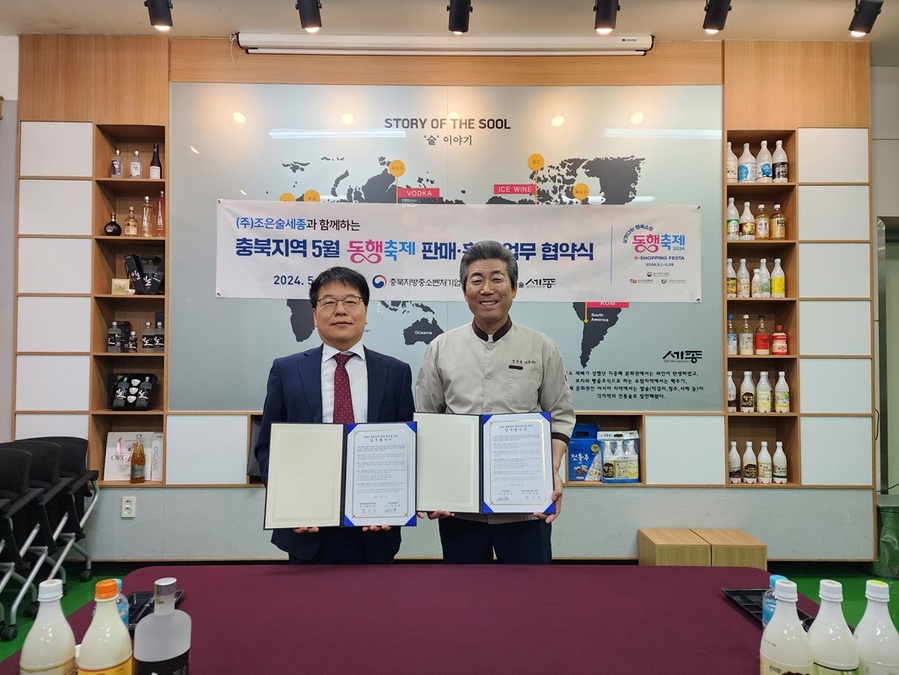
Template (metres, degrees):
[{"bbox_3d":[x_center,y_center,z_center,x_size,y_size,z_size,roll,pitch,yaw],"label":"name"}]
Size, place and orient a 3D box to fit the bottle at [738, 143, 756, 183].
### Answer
[{"bbox_3d":[1.893,-1.099,3.796,0.094,0.271,0.094,0,-1,-1],"label":"bottle"}]

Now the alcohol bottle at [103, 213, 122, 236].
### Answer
[{"bbox_3d":[-2.072,-0.698,3.687,0.105,0.153,0.075,0,-1,-1],"label":"alcohol bottle"}]

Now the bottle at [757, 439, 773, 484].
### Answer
[{"bbox_3d":[1.949,0.769,3.690,0.074,0.251,0.074,0,-1,-1],"label":"bottle"}]

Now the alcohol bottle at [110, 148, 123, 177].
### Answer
[{"bbox_3d":[-2.030,-1.048,3.652,0.063,0.194,0.063,0,-1,-16],"label":"alcohol bottle"}]

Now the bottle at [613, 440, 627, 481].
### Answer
[{"bbox_3d":[1.067,0.764,3.730,0.079,0.254,0.079,0,-1,-1],"label":"bottle"}]

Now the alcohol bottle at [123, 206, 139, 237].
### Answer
[{"bbox_3d":[-1.997,-0.720,3.753,0.077,0.197,0.074,0,-1,-1],"label":"alcohol bottle"}]

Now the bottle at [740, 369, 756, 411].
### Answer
[{"bbox_3d":[1.857,0.340,3.717,0.077,0.256,0.077,0,-1,-1],"label":"bottle"}]

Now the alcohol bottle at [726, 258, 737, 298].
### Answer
[{"bbox_3d":[1.740,-0.362,3.704,0.074,0.250,0.074,0,-1,-1],"label":"alcohol bottle"}]

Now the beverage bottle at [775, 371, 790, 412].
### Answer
[{"bbox_3d":[2.102,0.345,3.773,0.080,0.257,0.080,0,-1,-1],"label":"beverage bottle"}]

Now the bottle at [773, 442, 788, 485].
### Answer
[{"bbox_3d":[2.045,0.770,3.692,0.076,0.250,0.076,0,-1,-1],"label":"bottle"}]

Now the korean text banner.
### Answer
[{"bbox_3d":[0.061,-0.531,3.704,3.000,0.600,0.020,0,-1,-1],"label":"korean text banner"}]

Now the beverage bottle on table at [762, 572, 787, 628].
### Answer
[{"bbox_3d":[0.669,0.582,1.210,0.062,0.175,0.062,0,-1,-1],"label":"beverage bottle on table"}]

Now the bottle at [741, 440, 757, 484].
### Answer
[{"bbox_3d":[1.856,0.769,3.689,0.076,0.251,0.076,0,-1,-1],"label":"bottle"}]

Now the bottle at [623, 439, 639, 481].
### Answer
[{"bbox_3d":[1.128,0.757,3.703,0.077,0.258,0.077,0,-1,-1],"label":"bottle"}]

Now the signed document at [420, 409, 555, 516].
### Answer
[{"bbox_3d":[0.106,0.387,1.863,0.429,0.310,0.042,0,-1,7],"label":"signed document"}]

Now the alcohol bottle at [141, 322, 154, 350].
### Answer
[{"bbox_3d":[-1.855,-0.004,3.679,0.076,0.190,0.060,0,-1,-1],"label":"alcohol bottle"}]

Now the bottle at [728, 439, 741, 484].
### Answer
[{"bbox_3d":[1.758,0.769,3.688,0.076,0.251,0.076,0,-1,-1],"label":"bottle"}]

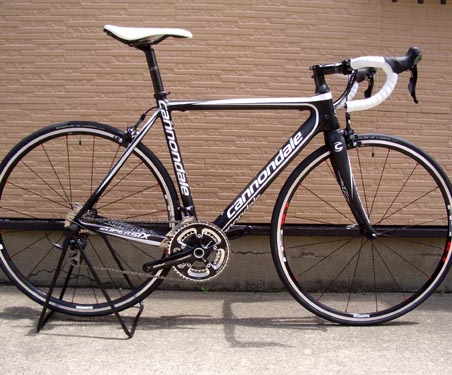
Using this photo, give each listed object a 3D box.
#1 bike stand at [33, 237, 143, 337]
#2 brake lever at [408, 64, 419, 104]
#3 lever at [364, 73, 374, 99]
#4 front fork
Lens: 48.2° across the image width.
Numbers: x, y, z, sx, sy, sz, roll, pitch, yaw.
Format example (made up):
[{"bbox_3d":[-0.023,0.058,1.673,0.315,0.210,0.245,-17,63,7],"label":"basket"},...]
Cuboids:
[{"bbox_3d":[-0.464,0.293,1.751,0.320,0.350,0.260,1,8,-1],"label":"bike stand"},{"bbox_3d":[0.548,-0.301,1.477,0.032,0.118,0.026,1,8,-1],"label":"brake lever"},{"bbox_3d":[0.534,-0.361,1.881,0.032,0.115,0.026,1,8,-1],"label":"lever"},{"bbox_3d":[0.419,-0.017,1.721,0.098,0.392,0.118,-16,8,1],"label":"front fork"}]

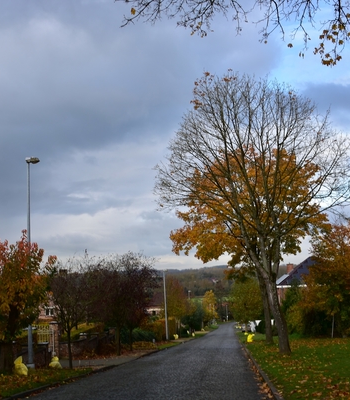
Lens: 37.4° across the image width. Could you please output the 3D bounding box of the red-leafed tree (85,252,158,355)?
[{"bbox_3d":[-3.043,5.877,29.381,4.000,5.710,4.000,-2,-8,-6],"label":"red-leafed tree"}]

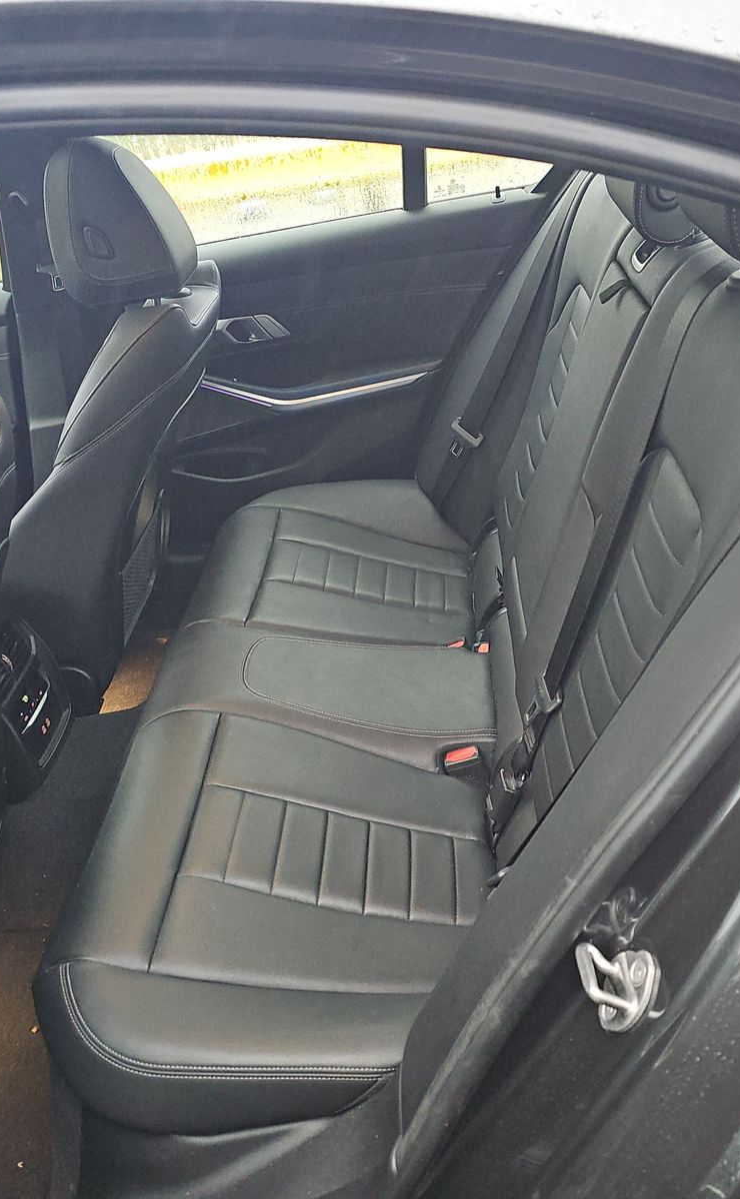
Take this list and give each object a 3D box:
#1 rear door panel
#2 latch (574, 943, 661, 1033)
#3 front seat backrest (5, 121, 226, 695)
[{"bbox_3d":[-0.074,-0.381,1.931,0.830,0.590,0.120,-6,29,6],"label":"rear door panel"},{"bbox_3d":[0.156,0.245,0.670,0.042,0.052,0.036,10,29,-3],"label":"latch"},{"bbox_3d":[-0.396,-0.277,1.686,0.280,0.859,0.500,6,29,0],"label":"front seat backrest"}]

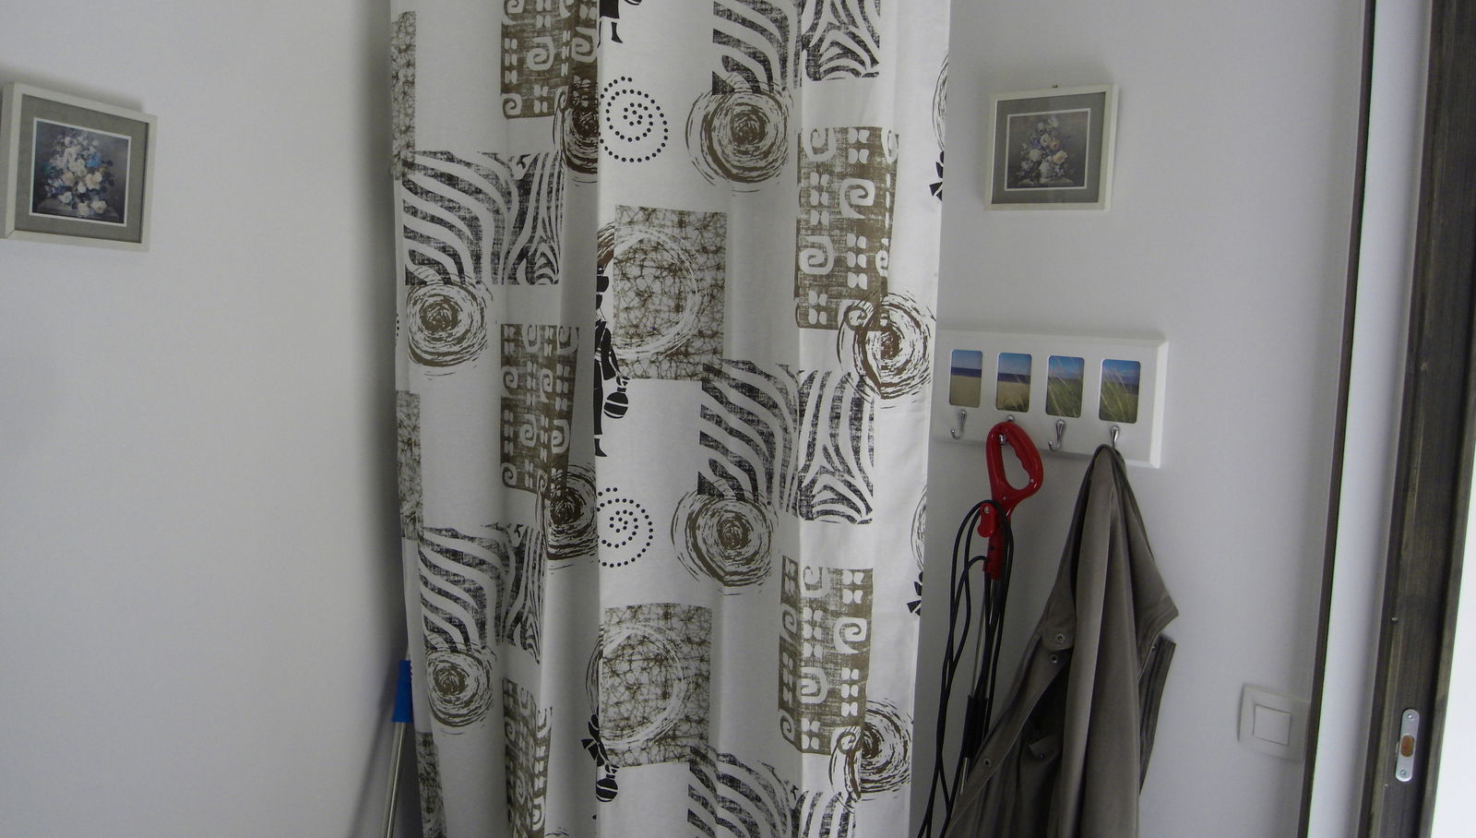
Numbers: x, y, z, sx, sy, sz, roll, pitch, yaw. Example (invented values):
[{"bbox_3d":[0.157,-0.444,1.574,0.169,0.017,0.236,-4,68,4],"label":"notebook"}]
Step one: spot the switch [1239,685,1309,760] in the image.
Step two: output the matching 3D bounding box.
[{"bbox_3d":[0.697,0.398,1.332,0.080,0.080,0.012,7,11,41],"label":"switch"}]

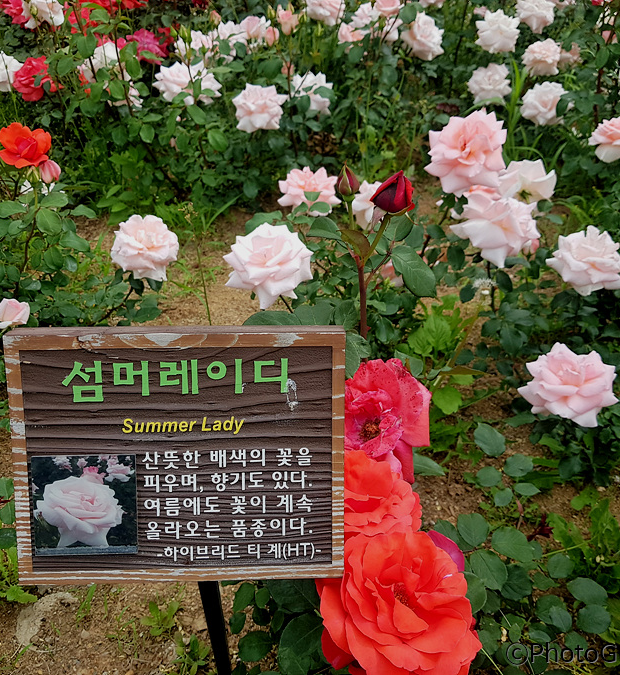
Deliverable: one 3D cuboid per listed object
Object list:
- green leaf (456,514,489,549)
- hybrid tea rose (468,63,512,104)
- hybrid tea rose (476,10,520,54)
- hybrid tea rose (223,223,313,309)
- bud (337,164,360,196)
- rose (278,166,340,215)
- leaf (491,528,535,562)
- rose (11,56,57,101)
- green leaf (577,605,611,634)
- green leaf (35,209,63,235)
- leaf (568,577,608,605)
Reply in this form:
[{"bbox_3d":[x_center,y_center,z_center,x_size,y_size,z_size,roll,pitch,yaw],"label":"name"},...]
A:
[{"bbox_3d":[0.201,0.241,0.840,0.038,0.012,0.045,-8,49,-1],"label":"green leaf"},{"bbox_3d":[0.462,-0.657,1.750,0.112,0.100,0.112,10,43,11],"label":"hybrid tea rose"},{"bbox_3d":[0.499,-0.818,1.800,0.116,0.108,0.114,10,43,11],"label":"hybrid tea rose"},{"bbox_3d":[-0.058,-0.098,0.920,0.120,0.108,0.118,-3,42,-3],"label":"hybrid tea rose"},{"bbox_3d":[0.046,-0.186,0.800,0.028,0.040,0.028,2,42,3],"label":"bud"},{"bbox_3d":[-0.001,-0.248,1.140,0.103,0.070,0.103,0,56,0],"label":"rose"},{"bbox_3d":[0.246,0.254,0.820,0.052,0.012,0.039,23,55,25],"label":"leaf"},{"bbox_3d":[-0.690,-0.649,1.700,0.115,0.110,0.112,-15,44,-16],"label":"rose"},{"bbox_3d":[0.370,0.365,0.880,0.051,0.012,0.032,-24,48,-13],"label":"green leaf"},{"bbox_3d":[-0.402,-0.178,1.040,0.037,0.010,0.050,-27,75,-21],"label":"green leaf"},{"bbox_3d":[0.354,0.323,0.860,0.048,0.012,0.036,20,54,26],"label":"leaf"}]

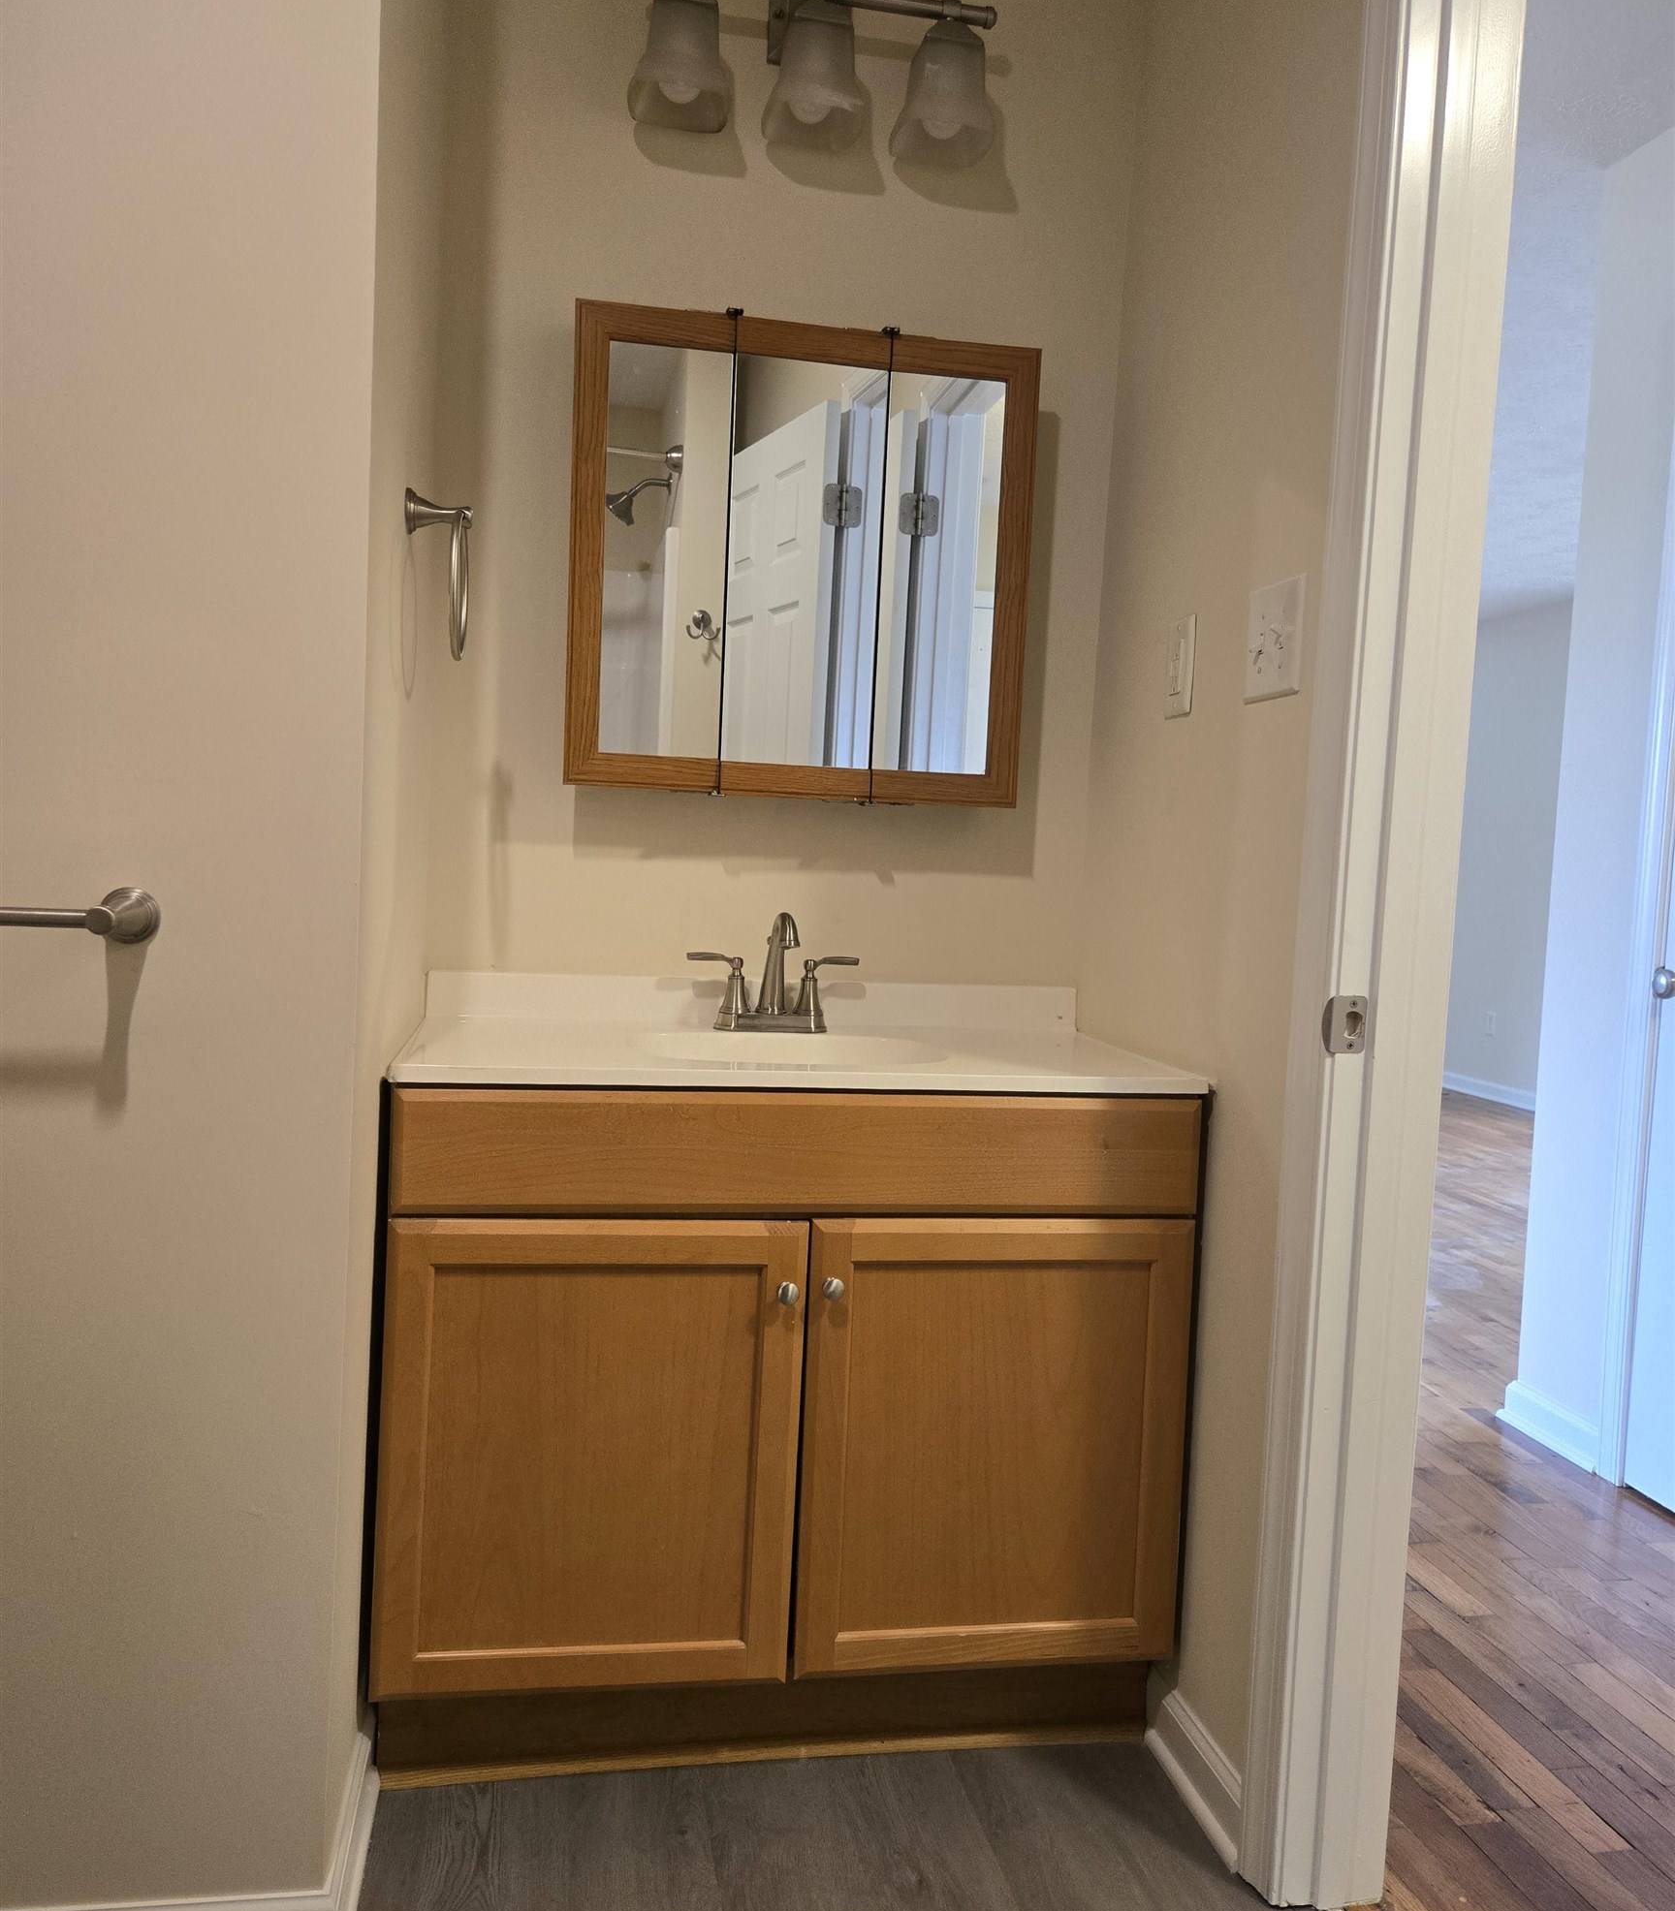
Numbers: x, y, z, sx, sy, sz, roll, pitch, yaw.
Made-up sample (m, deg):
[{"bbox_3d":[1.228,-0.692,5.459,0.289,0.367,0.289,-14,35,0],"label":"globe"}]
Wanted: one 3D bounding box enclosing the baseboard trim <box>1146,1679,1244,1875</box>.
[{"bbox_3d":[0.415,0.940,1.727,0.022,0.084,0.262,2,3,-10],"label":"baseboard trim"}]

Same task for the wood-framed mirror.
[{"bbox_3d":[-0.050,-0.518,2.002,0.608,0.610,0.111,2,3,-10],"label":"wood-framed mirror"}]

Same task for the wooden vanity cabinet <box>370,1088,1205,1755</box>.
[{"bbox_3d":[-0.079,0.540,1.880,0.919,0.820,0.473,2,3,-10],"label":"wooden vanity cabinet"}]

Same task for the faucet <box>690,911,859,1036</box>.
[{"bbox_3d":[-0.078,0.024,1.972,0.235,0.164,0.146,2,3,-10],"label":"faucet"}]

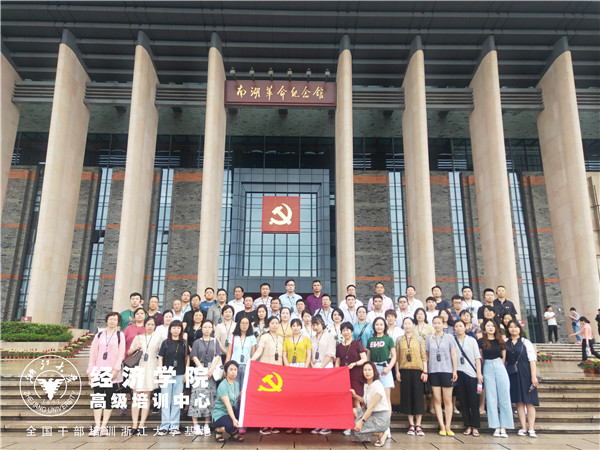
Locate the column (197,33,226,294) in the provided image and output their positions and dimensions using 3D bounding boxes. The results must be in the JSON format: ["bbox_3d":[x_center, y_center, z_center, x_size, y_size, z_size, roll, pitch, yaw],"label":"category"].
[{"bbox_3d":[-4.780,-2.347,22.275,0.700,16.973,2.300,0,-12,-1],"label":"column"}]

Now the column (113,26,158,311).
[{"bbox_3d":[-8.921,-2.341,22.230,0.700,16.937,2.300,0,-12,-1],"label":"column"}]

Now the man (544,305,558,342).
[{"bbox_3d":[11.728,4.612,18.594,0.520,1.720,0.360,3,-15,-9],"label":"man"}]

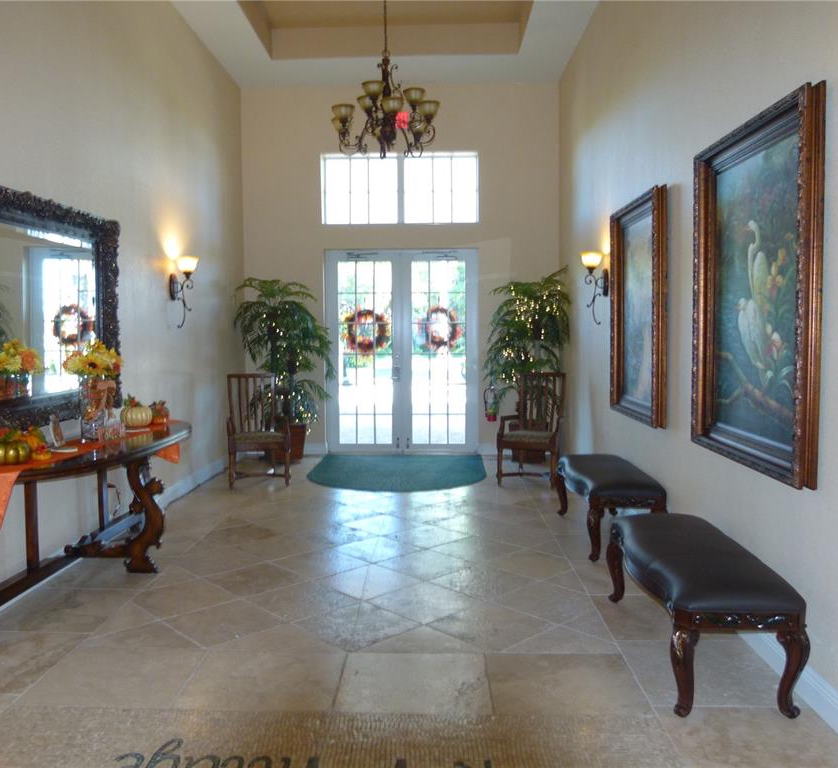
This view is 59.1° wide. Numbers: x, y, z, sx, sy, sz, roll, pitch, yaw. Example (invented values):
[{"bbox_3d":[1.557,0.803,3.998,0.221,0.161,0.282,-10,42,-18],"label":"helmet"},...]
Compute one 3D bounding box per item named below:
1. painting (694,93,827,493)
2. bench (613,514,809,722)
[{"bbox_3d":[1.462,-0.394,3.306,0.075,1.492,1.176,0,4,2],"label":"painting"},{"bbox_3d":[1.242,0.986,3.438,0.520,0.485,1.270,-1,4,1],"label":"bench"}]

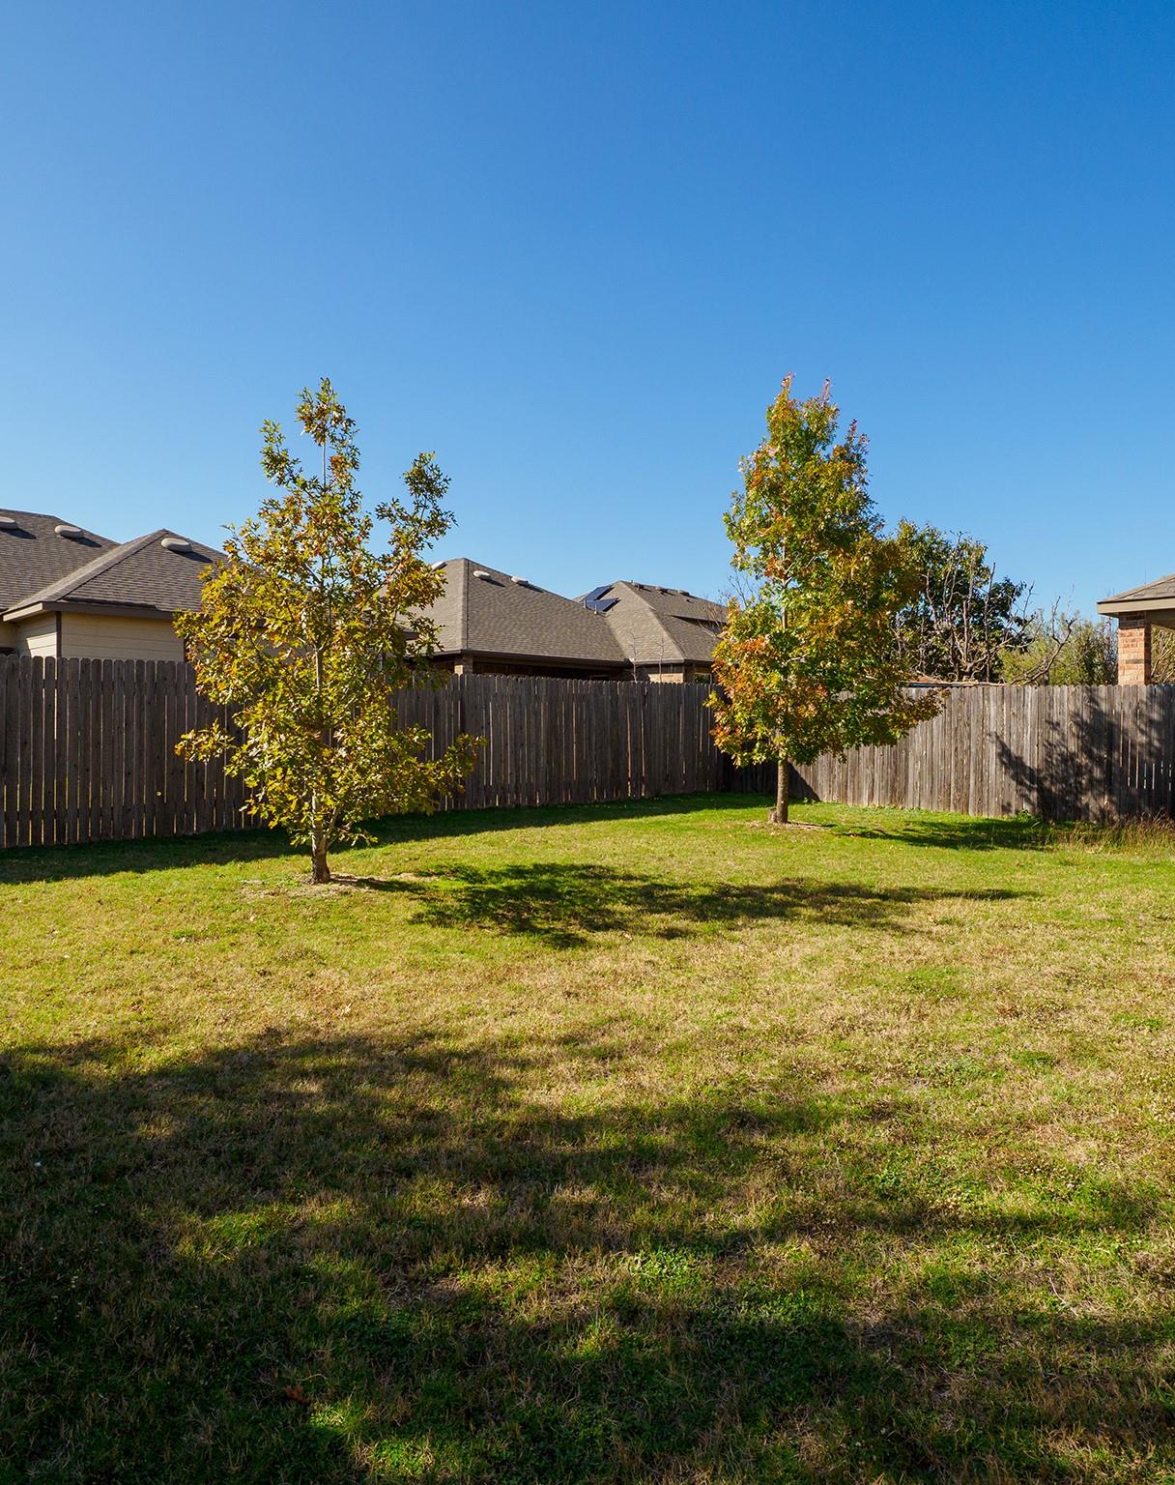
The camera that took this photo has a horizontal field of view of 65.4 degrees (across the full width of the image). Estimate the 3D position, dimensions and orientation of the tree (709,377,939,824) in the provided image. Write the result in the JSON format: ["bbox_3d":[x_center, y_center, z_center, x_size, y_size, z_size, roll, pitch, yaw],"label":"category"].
[{"bbox_3d":[2.950,-1.780,11.450,2.880,5.600,2.750,0,0,0],"label":"tree"}]

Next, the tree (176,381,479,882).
[{"bbox_3d":[-1.980,-0.860,6.980,2.350,3.920,2.450,0,0,0],"label":"tree"}]

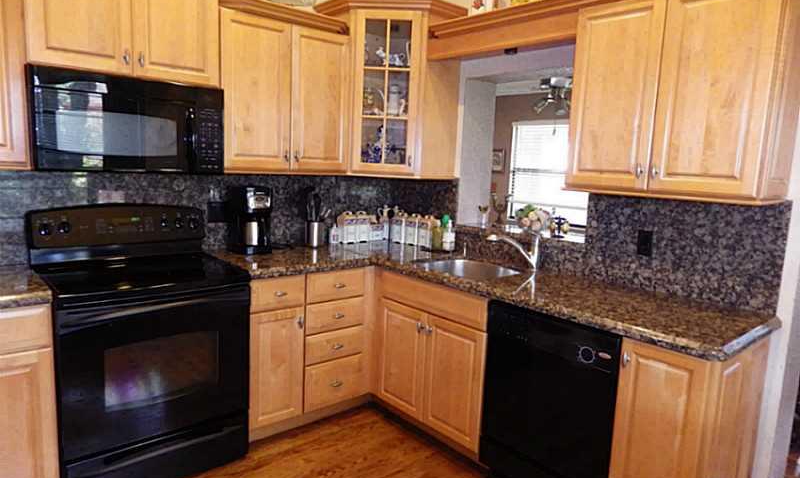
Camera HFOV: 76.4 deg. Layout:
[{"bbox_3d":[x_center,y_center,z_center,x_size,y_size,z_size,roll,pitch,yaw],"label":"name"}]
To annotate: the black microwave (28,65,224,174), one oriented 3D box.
[{"bbox_3d":[-1.260,-0.519,2.373,0.760,0.403,0.390,-5,11,-41],"label":"black microwave"}]

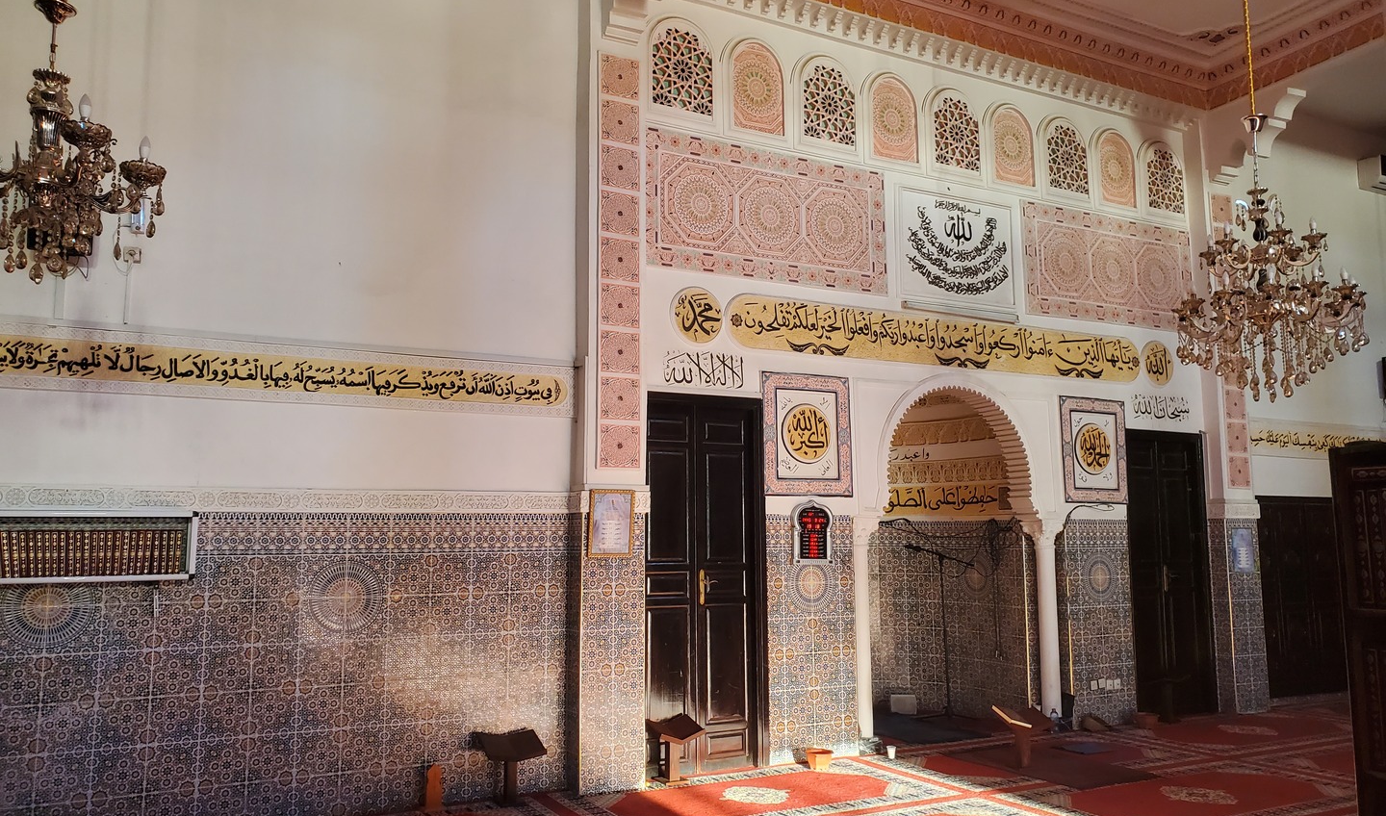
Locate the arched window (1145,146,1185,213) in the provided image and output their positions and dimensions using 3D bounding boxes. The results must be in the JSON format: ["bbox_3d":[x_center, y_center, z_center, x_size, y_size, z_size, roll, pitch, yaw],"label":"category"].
[{"bbox_3d":[4.426,-2.138,9.768,0.460,0.630,0.060,4,-8,-26],"label":"arched window"}]

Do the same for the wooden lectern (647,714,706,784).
[{"bbox_3d":[-0.122,2.207,6.720,0.330,0.380,0.280,4,-9,-31],"label":"wooden lectern"}]

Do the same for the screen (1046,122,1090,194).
[{"bbox_3d":[3.159,-2.132,8.861,0.482,0.607,0.060,3,-7,-27],"label":"screen"}]

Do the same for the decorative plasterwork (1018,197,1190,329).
[{"bbox_3d":[3.586,-1.179,8.958,2.016,0.950,0.050,3,-7,-27],"label":"decorative plasterwork"}]

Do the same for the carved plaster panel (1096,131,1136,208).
[{"bbox_3d":[3.692,-2.097,9.136,0.451,0.659,0.060,3,-7,-27],"label":"carved plaster panel"}]

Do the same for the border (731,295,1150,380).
[{"bbox_3d":[2.131,-0.524,8.370,4.190,0.400,0.040,4,-8,-26],"label":"border"}]

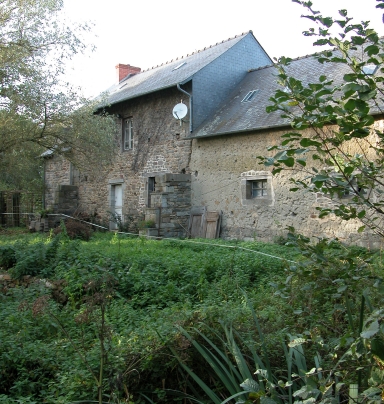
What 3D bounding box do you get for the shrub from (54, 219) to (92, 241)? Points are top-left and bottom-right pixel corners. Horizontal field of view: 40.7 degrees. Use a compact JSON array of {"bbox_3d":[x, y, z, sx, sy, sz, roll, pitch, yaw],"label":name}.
[{"bbox_3d":[-4.350,1.030,19.000,1.400,0.840,1.200,0,0,0],"label":"shrub"}]

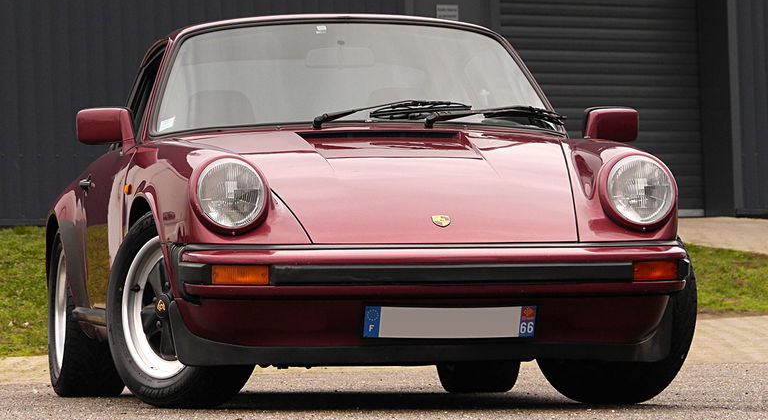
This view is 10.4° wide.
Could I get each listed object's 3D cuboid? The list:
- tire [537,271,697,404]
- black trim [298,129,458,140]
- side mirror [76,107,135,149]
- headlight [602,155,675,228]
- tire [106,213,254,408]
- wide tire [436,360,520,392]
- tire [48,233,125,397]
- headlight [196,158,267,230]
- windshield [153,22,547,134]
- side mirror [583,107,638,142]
[{"bbox_3d":[0.709,0.295,13.221,0.207,0.630,0.630,1,-2,-37],"label":"tire"},{"bbox_3d":[-0.017,-0.240,13.417,0.515,0.037,0.060,0,-2,-10],"label":"black trim"},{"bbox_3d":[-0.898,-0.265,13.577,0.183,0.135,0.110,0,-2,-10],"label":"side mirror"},{"bbox_3d":[0.754,-0.053,12.607,0.208,0.212,0.120,0,-2,-10],"label":"headlight"},{"bbox_3d":[-0.611,0.296,12.906,0.207,0.630,0.630,1,-2,-37],"label":"tire"},{"bbox_3d":[0.344,0.357,15.426,0.235,0.630,0.630,0,-2,-10],"label":"wide tire"},{"bbox_3d":[-1.063,0.360,15.169,0.235,0.630,0.630,0,-2,-10],"label":"tire"},{"bbox_3d":[-0.452,-0.046,12.386,0.206,0.212,0.120,0,-2,-10],"label":"headlight"},{"bbox_3d":[-0.088,-0.421,13.802,1.370,0.615,0.230,0,-43,-10],"label":"windshield"},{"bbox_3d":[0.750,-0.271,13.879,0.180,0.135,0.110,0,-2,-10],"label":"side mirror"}]

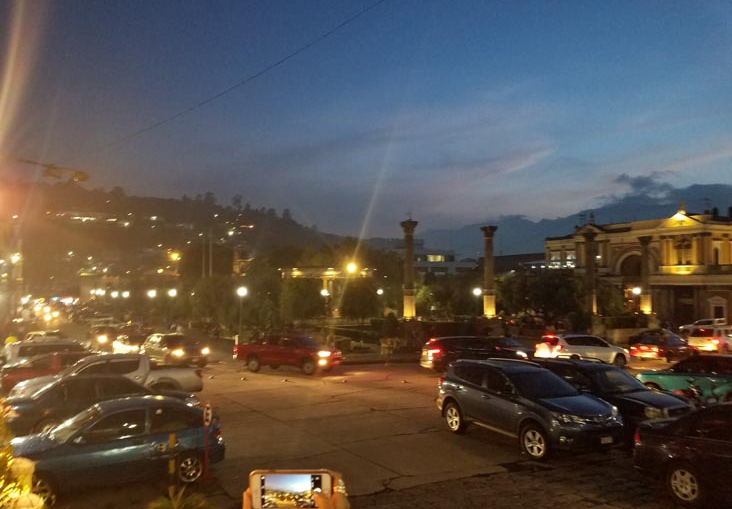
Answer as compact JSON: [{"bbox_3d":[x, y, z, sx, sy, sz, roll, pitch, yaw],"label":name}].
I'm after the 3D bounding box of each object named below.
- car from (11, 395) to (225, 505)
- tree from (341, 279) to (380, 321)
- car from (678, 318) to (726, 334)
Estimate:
[{"bbox_3d":[-4.850,3.602,10.632,4.150,1.400,1.700,2,-4,-26],"label":"car"},{"bbox_3d":[-0.550,3.902,43.837,3.100,3.600,3.100,0,-4,0],"label":"tree"},{"bbox_3d":[29.200,6.276,47.686,4.300,1.580,1.750,-1,-4,13],"label":"car"}]

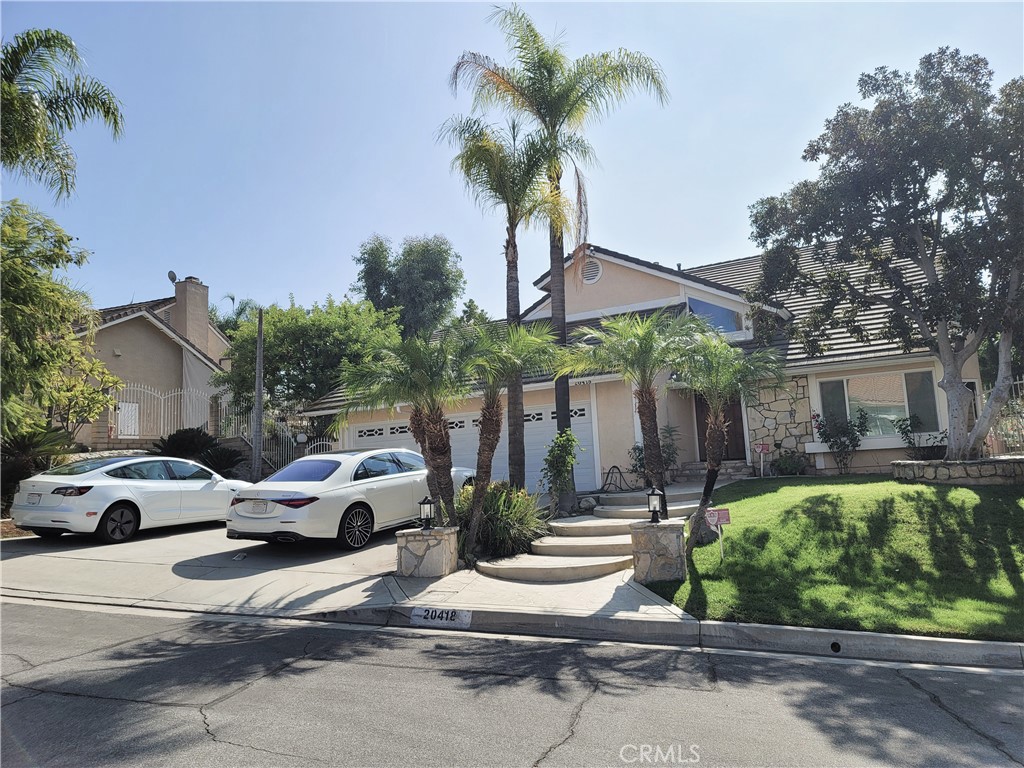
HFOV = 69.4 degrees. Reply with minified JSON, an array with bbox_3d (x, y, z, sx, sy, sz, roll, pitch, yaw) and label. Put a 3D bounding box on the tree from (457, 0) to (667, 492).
[{"bbox_3d":[1.035,-2.518,13.782,4.200,9.780,4.200,-4,-7,10],"label":"tree"}]

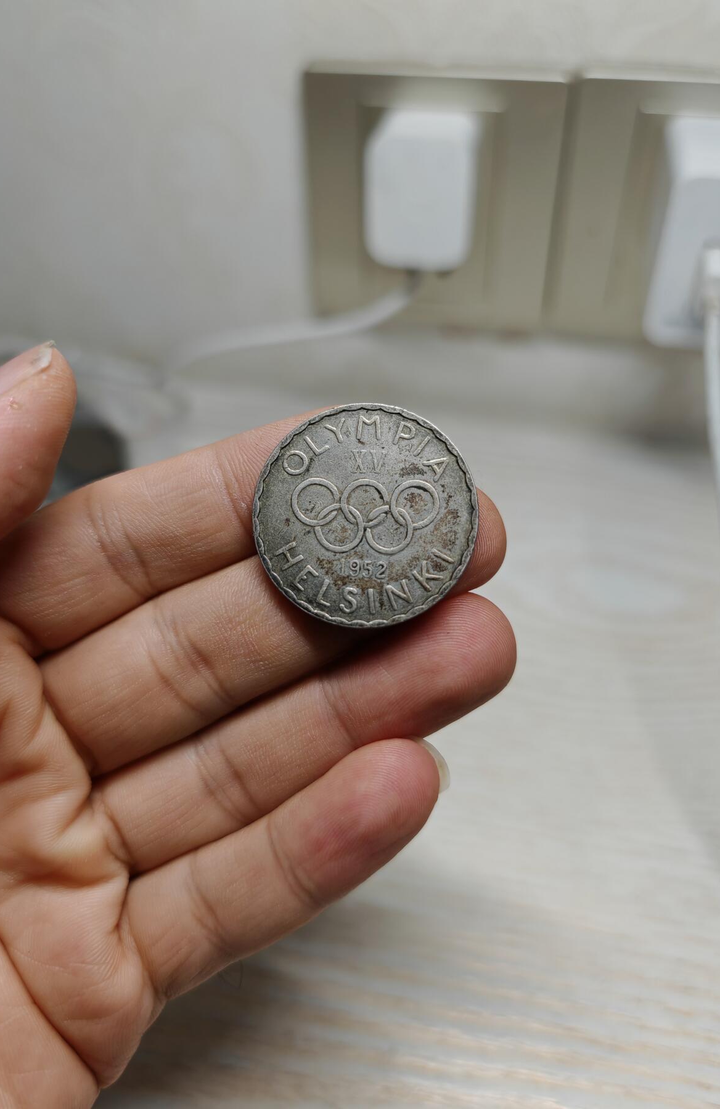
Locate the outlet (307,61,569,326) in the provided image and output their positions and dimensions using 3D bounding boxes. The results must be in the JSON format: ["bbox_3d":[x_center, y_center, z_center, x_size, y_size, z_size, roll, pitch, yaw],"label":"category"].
[{"bbox_3d":[0.025,-0.123,0.309,0.086,0.086,0.010,6,39,8],"label":"outlet"}]

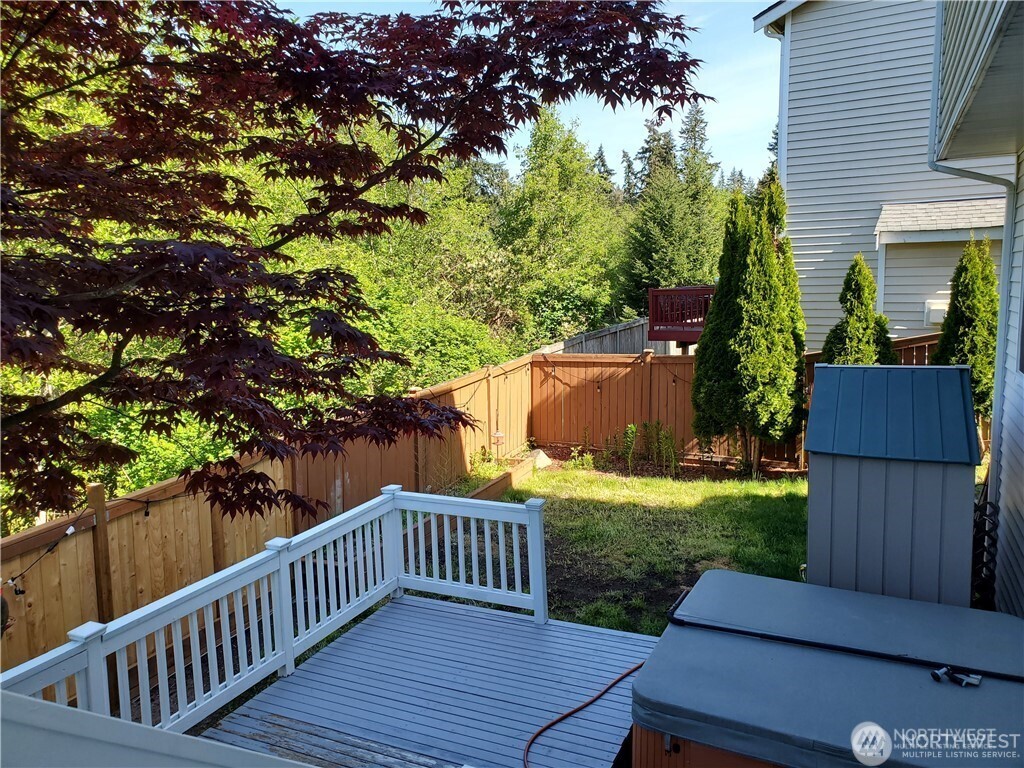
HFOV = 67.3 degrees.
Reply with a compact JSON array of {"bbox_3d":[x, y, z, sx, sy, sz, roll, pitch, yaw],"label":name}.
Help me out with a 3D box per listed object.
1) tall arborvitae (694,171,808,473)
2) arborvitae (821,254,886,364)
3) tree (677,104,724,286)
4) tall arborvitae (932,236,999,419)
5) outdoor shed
[{"bbox_3d":[3.743,-0.916,12.238,1.676,4.588,1.425,2,8,24],"label":"tall arborvitae"},{"bbox_3d":[5.175,-0.348,11.666,1.027,3.191,1.027,2,8,24],"label":"arborvitae"},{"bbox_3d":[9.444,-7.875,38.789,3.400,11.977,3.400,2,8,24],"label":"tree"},{"bbox_3d":[6.492,-0.586,11.032,0.911,3.071,0.911,2,8,24],"label":"tall arborvitae"},{"bbox_3d":[3.759,0.988,7.770,1.381,2.330,2.200,2,8,24],"label":"outdoor shed"}]

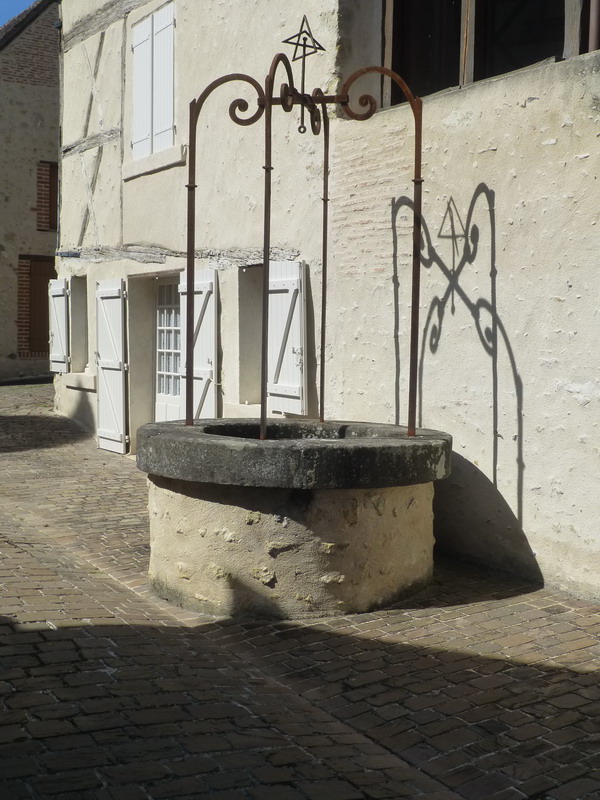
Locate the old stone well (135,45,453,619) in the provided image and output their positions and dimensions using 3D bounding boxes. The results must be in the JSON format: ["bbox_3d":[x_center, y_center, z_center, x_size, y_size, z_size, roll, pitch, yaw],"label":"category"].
[{"bbox_3d":[-0.012,-0.570,6.650,1.960,3.450,1.960,0,3,0],"label":"old stone well"}]

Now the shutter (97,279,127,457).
[{"bbox_3d":[-2.200,-0.395,12.280,0.060,1.980,0.690,-2,4,-33],"label":"shutter"}]

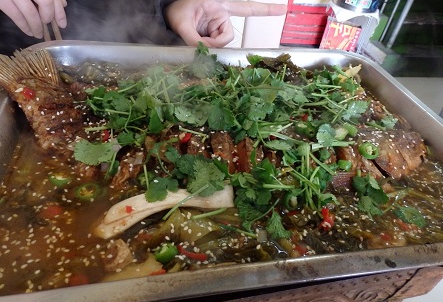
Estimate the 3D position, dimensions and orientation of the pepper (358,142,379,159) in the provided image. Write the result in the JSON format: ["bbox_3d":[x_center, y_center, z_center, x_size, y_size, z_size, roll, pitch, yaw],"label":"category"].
[{"bbox_3d":[0.136,0.000,0.296,0.016,0.006,0.016,-2,69,6],"label":"pepper"}]

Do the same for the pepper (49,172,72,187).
[{"bbox_3d":[-0.128,0.023,0.254,0.017,0.005,0.017,-2,42,-12],"label":"pepper"}]

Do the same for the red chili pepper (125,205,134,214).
[{"bbox_3d":[-0.065,0.041,0.225,0.006,0.002,0.006,-2,42,-12],"label":"red chili pepper"}]

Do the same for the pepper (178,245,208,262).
[{"bbox_3d":[-0.019,0.069,0.214,0.020,0.004,0.006,11,40,3],"label":"pepper"}]

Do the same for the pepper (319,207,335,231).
[{"bbox_3d":[0.082,0.054,0.250,0.009,0.007,0.016,14,41,6],"label":"pepper"}]

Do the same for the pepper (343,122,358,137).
[{"bbox_3d":[0.129,-0.021,0.320,0.013,0.007,0.013,23,22,-30],"label":"pepper"}]

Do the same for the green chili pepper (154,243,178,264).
[{"bbox_3d":[-0.036,0.068,0.211,0.014,0.007,0.014,-18,18,3],"label":"green chili pepper"}]

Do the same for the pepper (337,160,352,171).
[{"bbox_3d":[0.109,0.013,0.282,0.012,0.006,0.012,-2,42,-12],"label":"pepper"}]

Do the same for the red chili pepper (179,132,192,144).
[{"bbox_3d":[-0.031,-0.012,0.280,0.011,0.005,0.009,-2,42,-12],"label":"red chili pepper"}]

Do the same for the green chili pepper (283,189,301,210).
[{"bbox_3d":[0.057,0.039,0.258,0.015,0.006,0.015,-4,73,-10],"label":"green chili pepper"}]

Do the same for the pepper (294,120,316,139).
[{"bbox_3d":[0.081,-0.021,0.310,0.018,0.010,0.012,26,43,19],"label":"pepper"}]

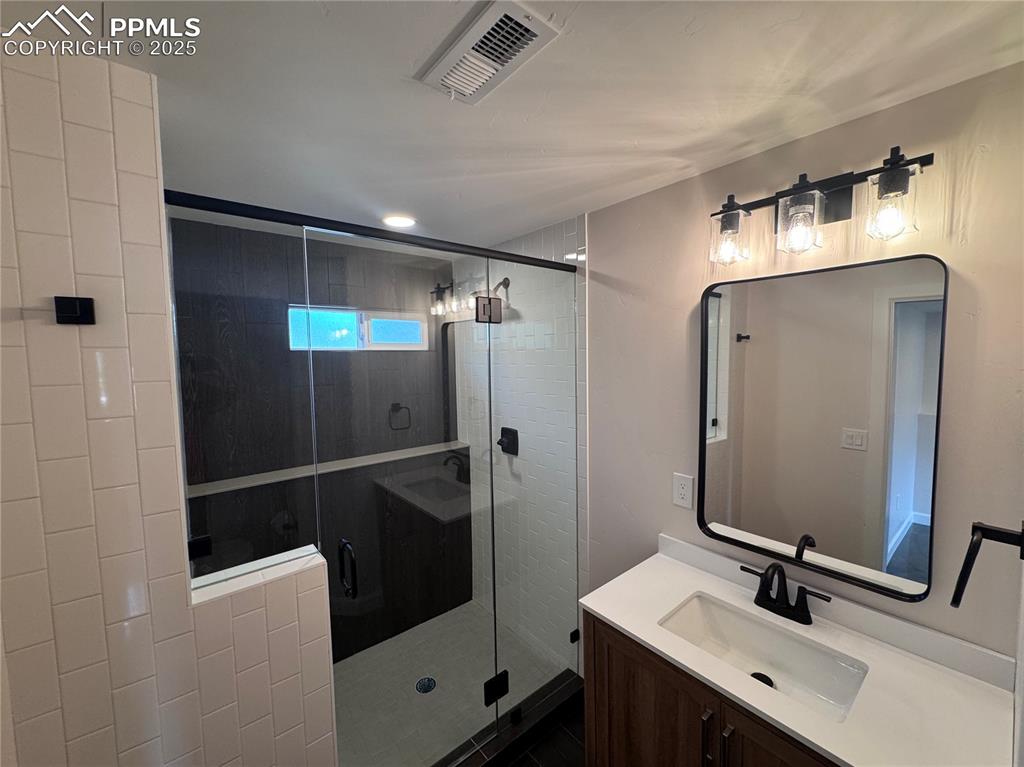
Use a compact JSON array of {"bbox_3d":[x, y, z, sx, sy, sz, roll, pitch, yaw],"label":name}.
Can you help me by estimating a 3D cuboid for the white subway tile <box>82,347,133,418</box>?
[{"bbox_3d":[-0.882,0.000,0.908,0.074,0.151,0.010,-4,5,-39],"label":"white subway tile"}]

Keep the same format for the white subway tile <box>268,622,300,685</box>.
[{"bbox_3d":[-0.639,0.756,1.164,0.076,0.154,0.009,-4,5,-39],"label":"white subway tile"}]

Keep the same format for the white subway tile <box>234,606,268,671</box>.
[{"bbox_3d":[-0.693,0.678,1.100,0.075,0.152,0.009,-4,5,-39],"label":"white subway tile"}]

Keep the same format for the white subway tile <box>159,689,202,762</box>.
[{"bbox_3d":[-0.810,0.838,1.014,0.074,0.151,0.010,-4,5,-39],"label":"white subway tile"}]

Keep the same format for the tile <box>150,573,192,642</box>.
[{"bbox_3d":[-0.815,0.531,0.993,0.074,0.151,0.010,-4,5,-39],"label":"tile"}]

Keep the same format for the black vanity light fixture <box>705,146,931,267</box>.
[{"bbox_3d":[0.843,-0.477,1.187,0.155,0.218,0.520,-4,5,-39],"label":"black vanity light fixture"}]

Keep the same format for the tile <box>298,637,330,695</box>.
[{"bbox_3d":[-0.572,0.824,1.206,0.075,0.152,0.009,-4,5,-39],"label":"tile"}]

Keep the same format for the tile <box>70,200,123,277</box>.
[{"bbox_3d":[-0.890,-0.309,0.889,0.075,0.152,0.010,-4,5,-38],"label":"tile"}]

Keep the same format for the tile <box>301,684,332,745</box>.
[{"bbox_3d":[-0.567,0.971,1.216,0.075,0.152,0.010,-4,5,-38],"label":"tile"}]

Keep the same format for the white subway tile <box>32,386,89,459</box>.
[{"bbox_3d":[-0.940,0.080,0.865,0.074,0.151,0.010,-4,5,-39],"label":"white subway tile"}]

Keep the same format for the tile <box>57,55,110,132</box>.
[{"bbox_3d":[-0.902,-0.618,0.877,0.076,0.148,0.009,-4,5,-39],"label":"tile"}]

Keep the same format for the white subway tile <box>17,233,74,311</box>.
[{"bbox_3d":[-0.947,-0.226,0.846,0.075,0.152,0.009,-4,5,-39],"label":"white subway tile"}]

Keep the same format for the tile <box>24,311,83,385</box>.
[{"bbox_3d":[-0.946,-0.073,0.857,0.075,0.152,0.010,-4,5,-38],"label":"tile"}]

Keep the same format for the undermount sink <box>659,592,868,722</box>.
[{"bbox_3d":[0.696,0.821,1.182,0.290,0.155,0.475,-4,5,-39],"label":"undermount sink"}]

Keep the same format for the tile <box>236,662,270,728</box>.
[{"bbox_3d":[-0.691,0.832,1.111,0.075,0.152,0.009,-4,5,-39],"label":"tile"}]

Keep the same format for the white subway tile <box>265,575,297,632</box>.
[{"bbox_3d":[-0.637,0.604,1.143,0.074,0.135,0.010,-4,5,-39],"label":"white subway tile"}]

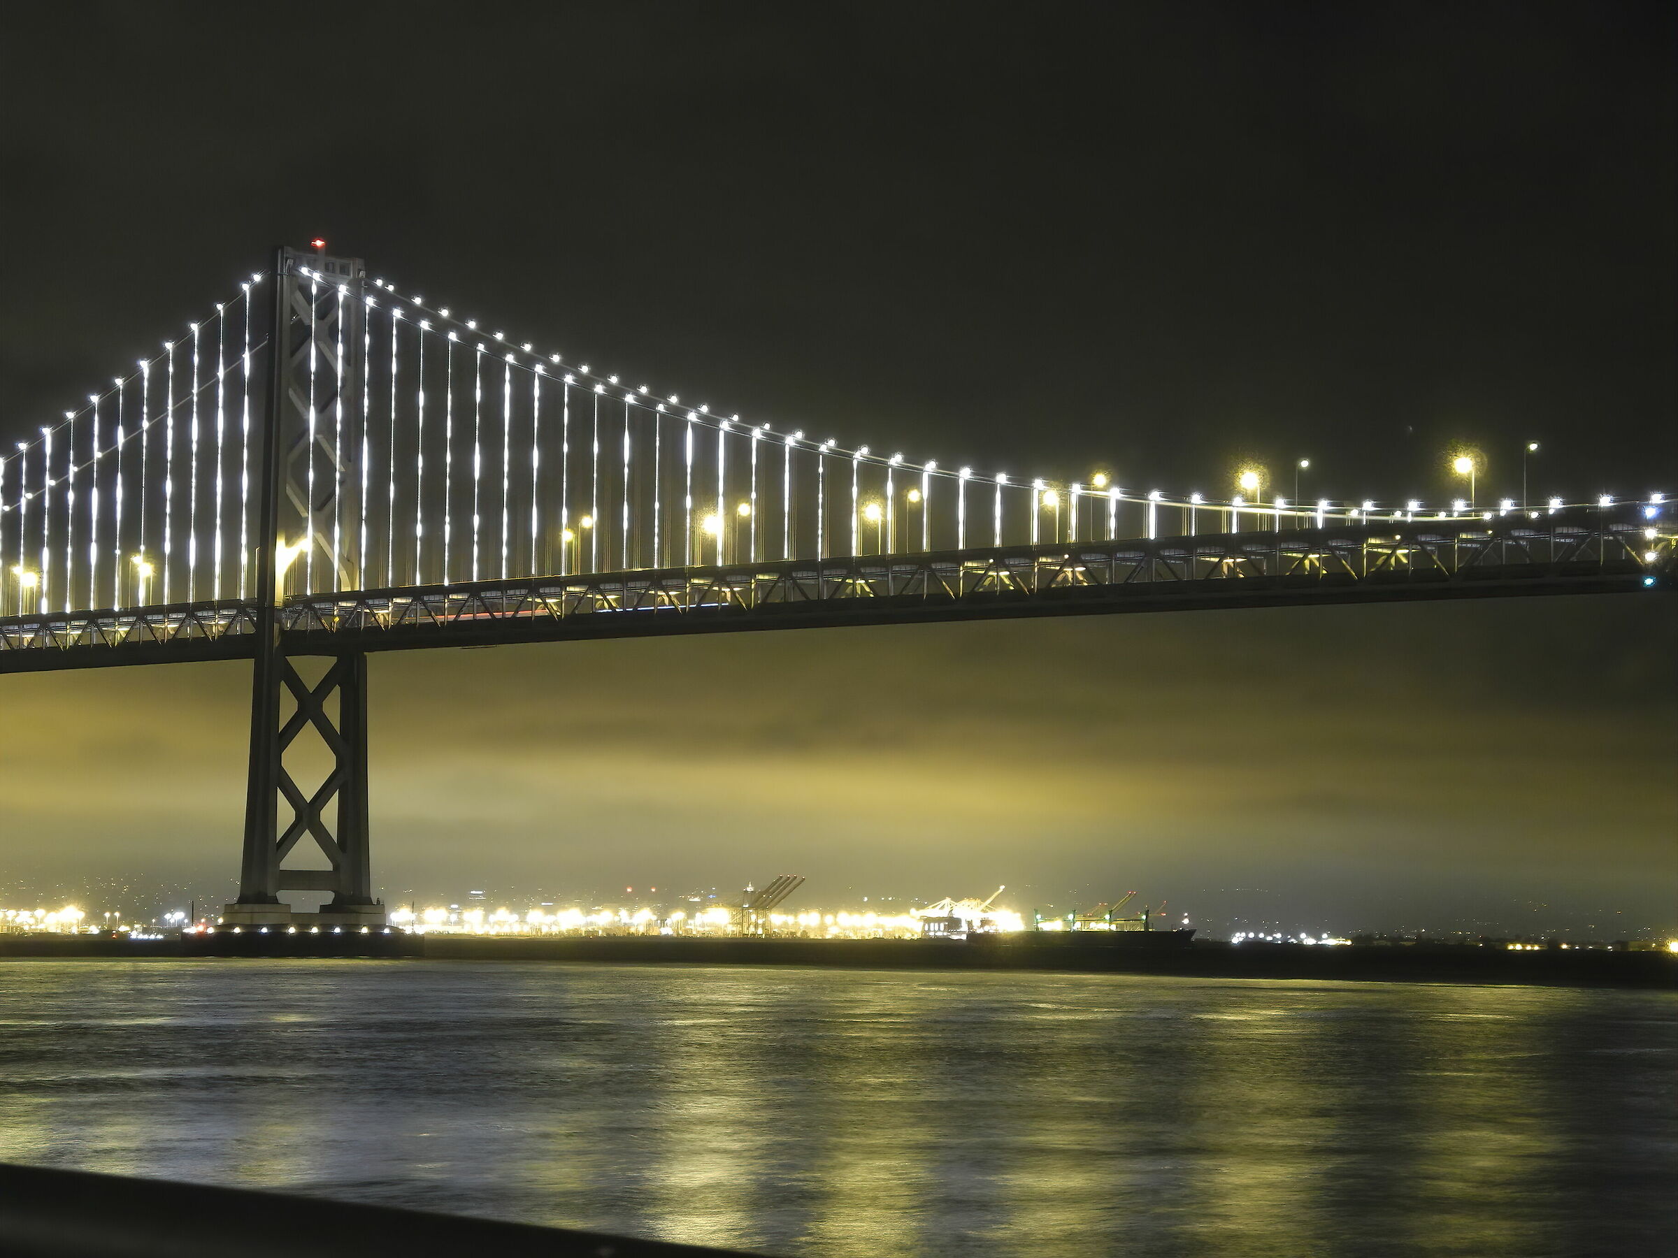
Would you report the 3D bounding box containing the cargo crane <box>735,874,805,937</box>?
[{"bbox_3d":[-100.200,403.200,6000.000,94.000,89.000,32.000,-1,-4,15],"label":"cargo crane"}]

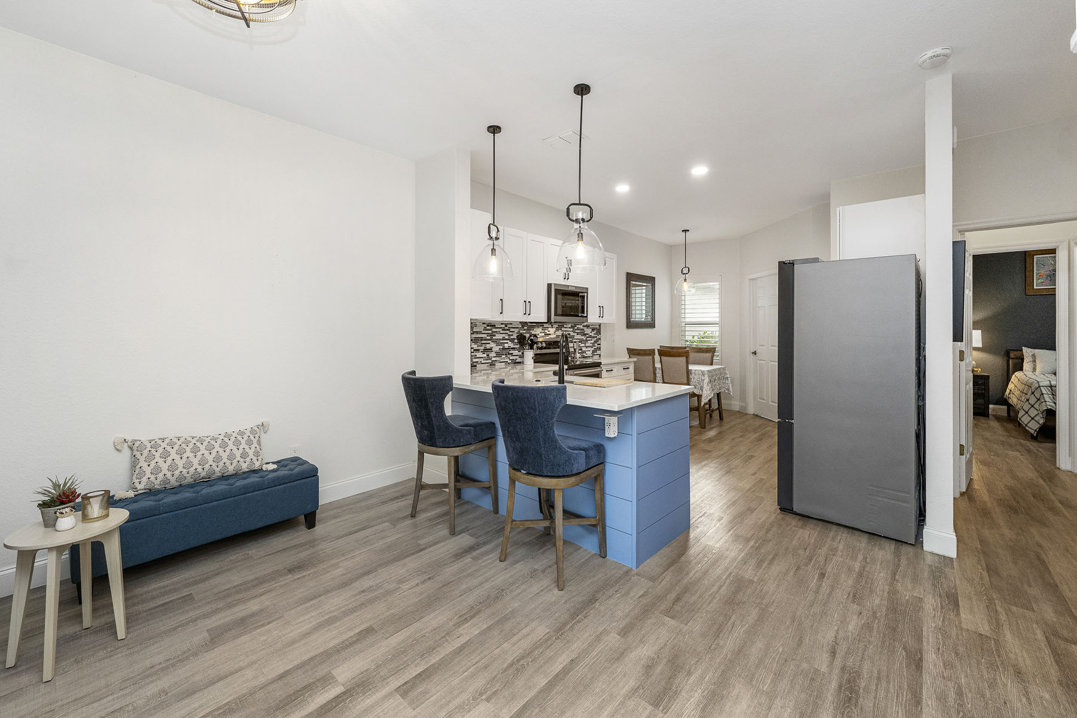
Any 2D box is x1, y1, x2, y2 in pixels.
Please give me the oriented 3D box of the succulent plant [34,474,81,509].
[{"bbox_3d":[-1.970,0.537,1.715,0.135,0.125,0.140,3,4,43],"label":"succulent plant"}]

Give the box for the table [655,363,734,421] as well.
[{"bbox_3d":[1.946,0.473,6.024,1.240,0.750,0.740,3,4,43],"label":"table"}]

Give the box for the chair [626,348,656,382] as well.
[{"bbox_3d":[1.583,0.353,5.866,0.460,1.010,0.580,3,4,43],"label":"chair"}]

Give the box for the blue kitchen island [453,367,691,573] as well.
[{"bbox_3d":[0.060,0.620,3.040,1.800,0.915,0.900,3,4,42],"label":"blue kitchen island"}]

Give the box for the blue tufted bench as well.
[{"bbox_3d":[-1.927,0.917,2.455,0.410,0.420,1.080,3,4,43],"label":"blue tufted bench"}]

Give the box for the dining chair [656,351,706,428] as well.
[{"bbox_3d":[1.921,0.375,5.691,0.470,1.020,0.580,3,4,42],"label":"dining chair"}]

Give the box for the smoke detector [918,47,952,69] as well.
[{"bbox_3d":[2.110,-1.595,2.230,0.135,0.045,0.135,3,4,43],"label":"smoke detector"}]

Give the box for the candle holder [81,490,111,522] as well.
[{"bbox_3d":[-1.872,0.624,1.771,0.087,0.106,0.087,0,3,0],"label":"candle holder"}]

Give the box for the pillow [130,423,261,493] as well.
[{"bbox_3d":[-2.000,0.574,2.500,0.610,0.310,0.130,-2,-9,-40],"label":"pillow"}]

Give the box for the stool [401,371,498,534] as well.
[{"bbox_3d":[-0.614,0.590,2.870,0.500,1.000,0.570,3,4,42],"label":"stool"}]

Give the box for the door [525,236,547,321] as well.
[{"bbox_3d":[-0.009,-0.837,4.389,0.025,0.900,0.306,3,4,43],"label":"door"}]

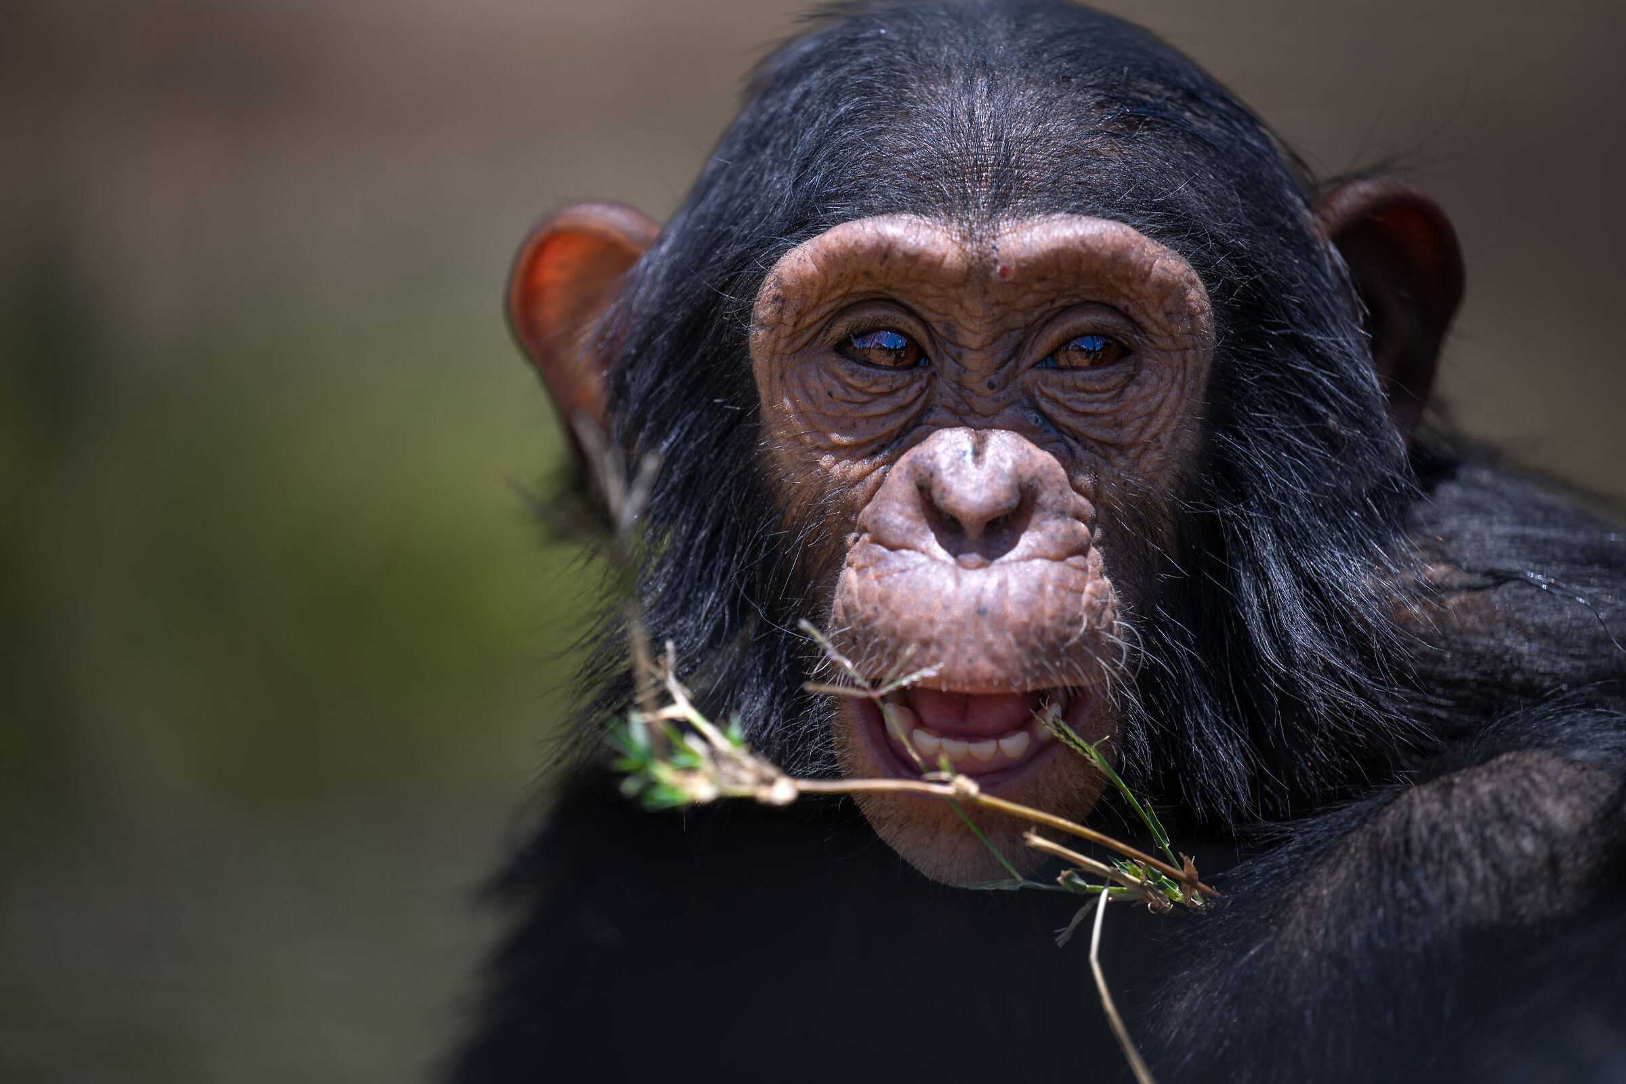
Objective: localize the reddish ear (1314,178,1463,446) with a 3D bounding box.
[{"bbox_3d":[0.132,-0.052,2.080,0.042,0.062,0.027,0,0,-18],"label":"reddish ear"}]

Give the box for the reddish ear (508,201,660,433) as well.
[{"bbox_3d":[-0.052,-0.048,2.080,0.042,0.060,0.027,0,0,20],"label":"reddish ear"}]

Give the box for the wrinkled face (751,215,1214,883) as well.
[{"bbox_3d":[0.037,0.002,2.000,0.104,0.149,0.090,0,0,2],"label":"wrinkled face"}]

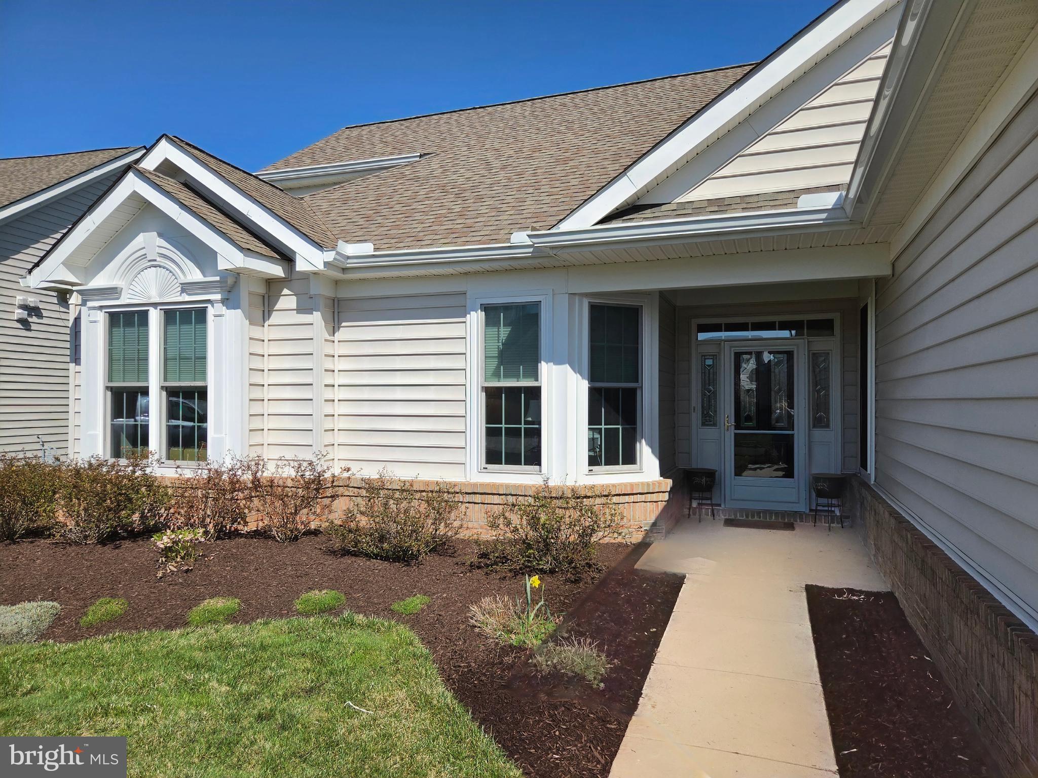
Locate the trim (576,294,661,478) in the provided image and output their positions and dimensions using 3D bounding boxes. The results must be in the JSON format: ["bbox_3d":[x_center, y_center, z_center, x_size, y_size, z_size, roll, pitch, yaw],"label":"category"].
[{"bbox_3d":[1.050,-0.010,7.240,1.030,1.950,0.100,1,-1,-25],"label":"trim"}]

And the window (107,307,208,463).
[{"bbox_3d":[-4.080,-0.025,7.750,1.460,1.740,0.120,0,-1,20],"label":"window"}]

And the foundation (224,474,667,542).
[{"bbox_3d":[-0.670,1.262,7.410,4.500,0.650,1.200,0,-1,20],"label":"foundation"}]

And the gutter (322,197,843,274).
[{"bbox_3d":[0.377,-1.336,6.294,4.820,0.200,0.340,0,-1,20],"label":"gutter"}]

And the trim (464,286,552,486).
[{"bbox_3d":[-0.100,-0.017,7.110,0.940,1.960,0.100,0,-1,20],"label":"trim"}]

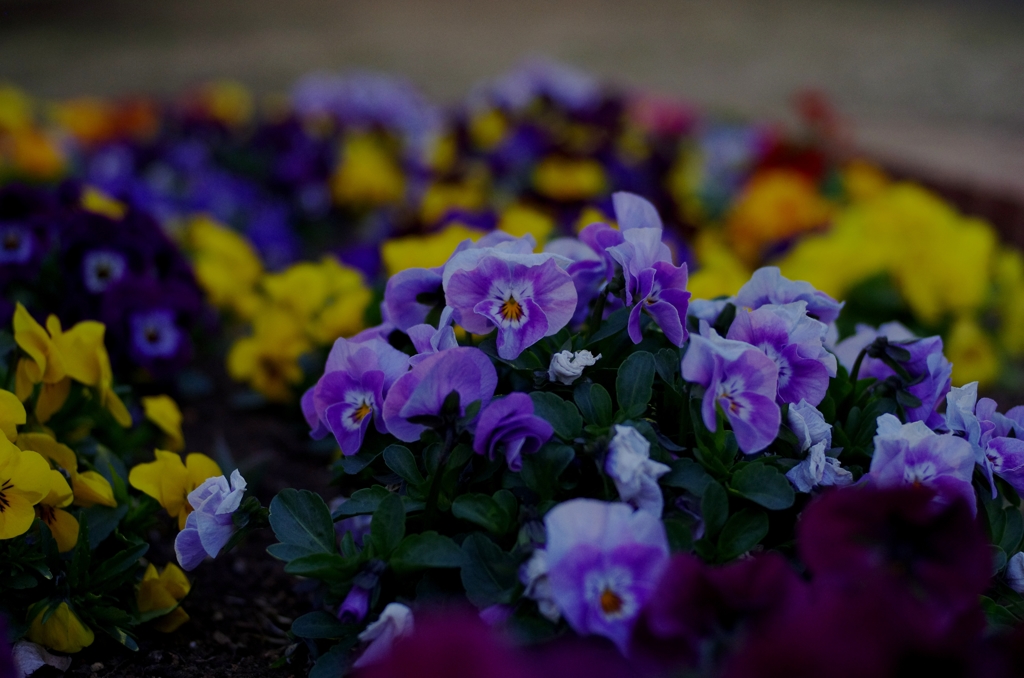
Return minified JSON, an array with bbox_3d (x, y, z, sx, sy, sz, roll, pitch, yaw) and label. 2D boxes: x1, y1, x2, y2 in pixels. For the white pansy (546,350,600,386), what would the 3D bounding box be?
[{"bbox_3d":[0.025,0.012,0.695,0.021,0.015,0.017,0,17,0],"label":"white pansy"}]

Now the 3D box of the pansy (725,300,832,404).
[{"bbox_3d":[0.102,0.007,0.654,0.042,0.040,0.018,-2,17,-6],"label":"pansy"}]

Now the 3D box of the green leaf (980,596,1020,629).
[{"bbox_3d":[0.161,0.090,0.560,0.014,0.007,0.013,-20,33,-22],"label":"green leaf"}]

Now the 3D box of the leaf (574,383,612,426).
[{"bbox_3d":[0.028,0.023,0.587,0.013,0.015,0.007,8,-6,6],"label":"leaf"}]

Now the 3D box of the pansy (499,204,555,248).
[{"bbox_3d":[0.009,-0.066,1.020,0.036,0.033,0.022,0,17,0],"label":"pansy"}]

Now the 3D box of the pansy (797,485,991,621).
[{"bbox_3d":[0.104,0.059,0.465,0.051,0.042,0.023,1,15,5],"label":"pansy"}]

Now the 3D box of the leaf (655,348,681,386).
[{"bbox_3d":[0.054,0.010,0.600,0.010,0.014,0.007,0,15,0],"label":"leaf"}]

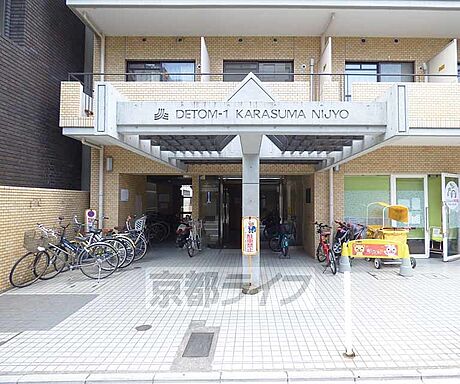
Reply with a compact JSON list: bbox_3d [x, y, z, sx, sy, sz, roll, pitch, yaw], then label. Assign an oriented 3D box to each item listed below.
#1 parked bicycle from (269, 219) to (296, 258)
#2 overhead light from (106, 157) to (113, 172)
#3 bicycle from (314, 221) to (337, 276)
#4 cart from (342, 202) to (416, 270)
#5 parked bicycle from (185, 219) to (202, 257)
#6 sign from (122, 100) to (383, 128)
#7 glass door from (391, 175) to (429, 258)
[{"bbox_3d":[1.400,1.135,7.500,0.520,1.000,1.620,0,-2,-3],"label":"parked bicycle"},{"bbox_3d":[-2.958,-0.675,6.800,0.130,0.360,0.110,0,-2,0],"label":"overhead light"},{"bbox_3d":[2.100,1.135,6.020,0.500,1.020,1.520,0,-2,3],"label":"bicycle"},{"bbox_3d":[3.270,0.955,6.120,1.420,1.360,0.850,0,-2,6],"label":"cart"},{"bbox_3d":[-0.960,1.135,7.550,0.520,1.020,1.680,0,-2,0],"label":"parked bicycle"},{"bbox_3d":[0.261,-0.930,3.280,3.150,0.300,0.120,0,-2,0],"label":"sign"},{"bbox_3d":[4.458,0.609,6.880,0.940,2.080,0.070,0,-2,0],"label":"glass door"}]

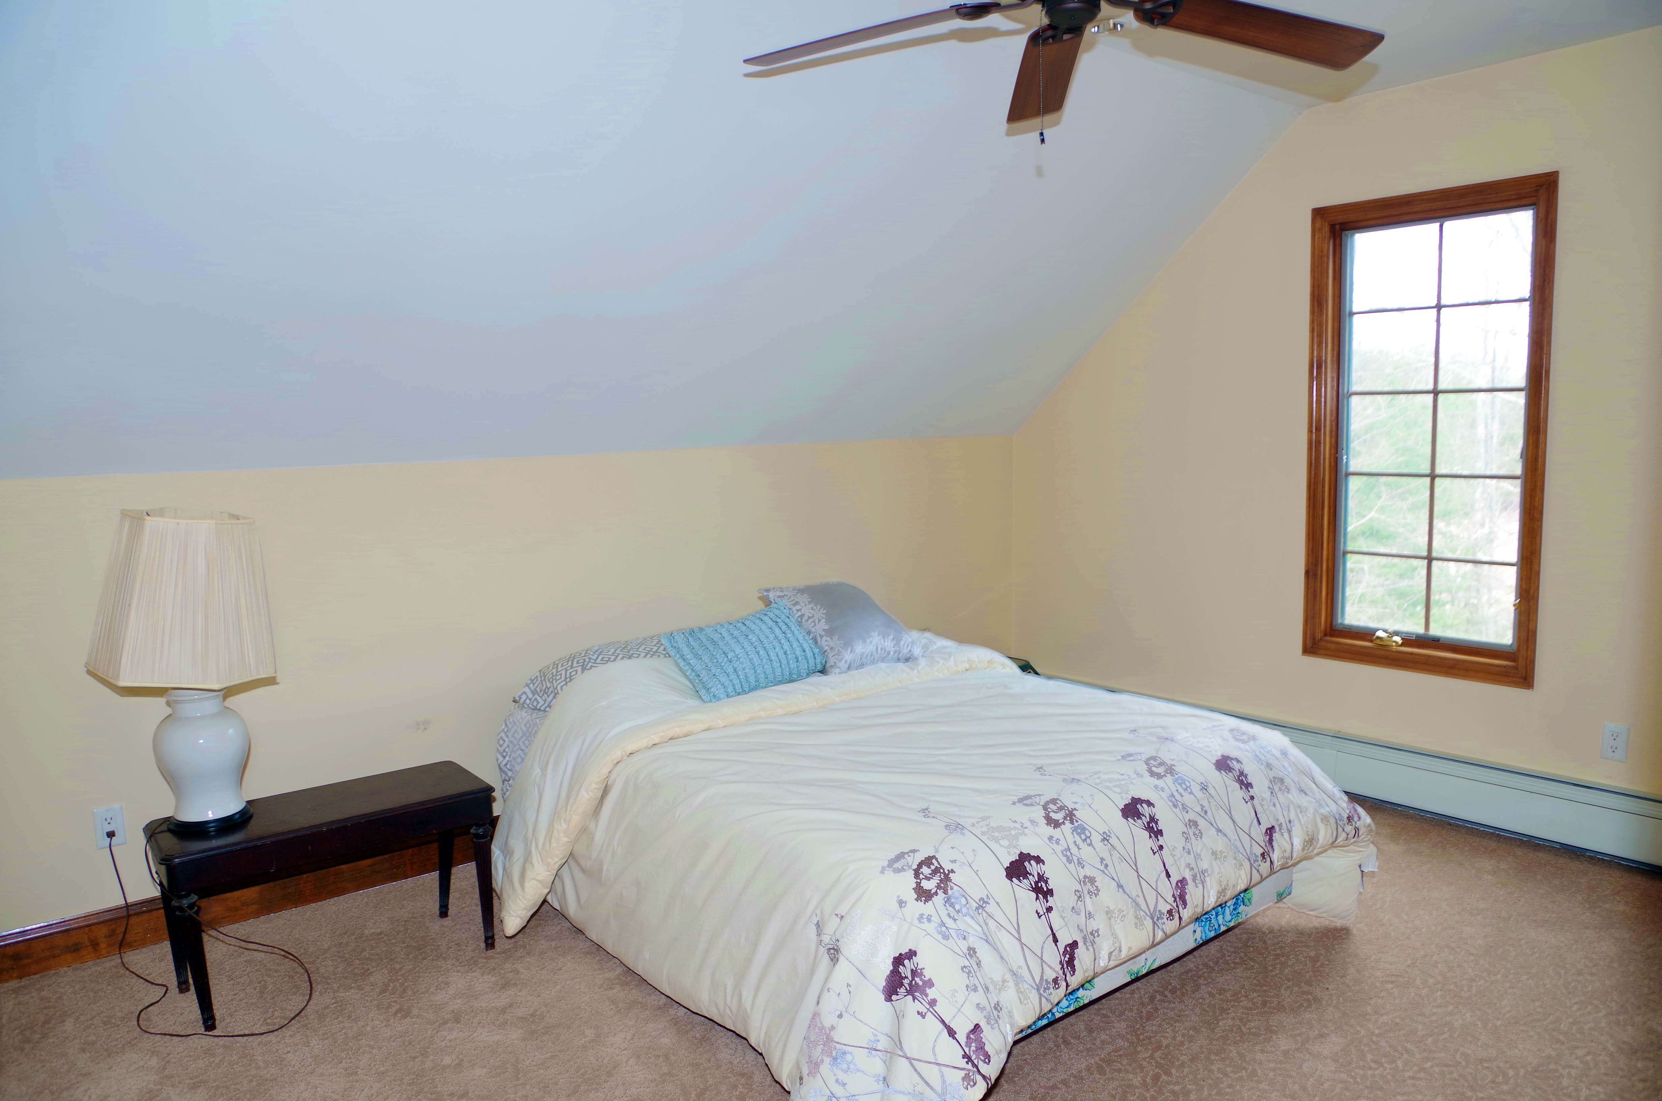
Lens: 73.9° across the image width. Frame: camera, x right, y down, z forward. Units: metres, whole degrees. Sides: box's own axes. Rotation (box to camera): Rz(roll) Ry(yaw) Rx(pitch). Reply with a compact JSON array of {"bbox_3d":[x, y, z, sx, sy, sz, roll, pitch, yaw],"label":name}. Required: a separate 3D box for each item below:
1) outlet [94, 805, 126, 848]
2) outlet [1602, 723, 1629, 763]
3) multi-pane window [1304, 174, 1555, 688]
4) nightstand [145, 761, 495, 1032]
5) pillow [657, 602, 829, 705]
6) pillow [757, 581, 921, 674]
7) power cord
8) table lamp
[{"bbox_3d":[-2.043,0.785,3.136,0.070,0.115,0.010,-7,8,-38],"label":"outlet"},{"bbox_3d":[2.470,0.605,3.484,0.010,0.115,0.070,-7,8,-38],"label":"outlet"},{"bbox_3d":[2.065,-0.397,3.881,0.080,1.665,0.800,-7,8,-38],"label":"multi-pane window"},{"bbox_3d":[-1.364,0.923,3.025,0.800,0.465,0.340,-7,8,-38],"label":"nightstand"},{"bbox_3d":[-0.284,0.335,3.714,0.510,0.120,0.310,-13,53,-40],"label":"pillow"},{"bbox_3d":[0.040,0.263,3.997,0.460,0.140,0.440,-5,43,-44],"label":"pillow"},{"bbox_3d":[-1.663,0.935,2.968,0.410,0.480,0.740,-7,8,-38],"label":"power cord"},{"bbox_3d":[-1.645,0.311,2.853,0.420,0.810,0.385,-4,7,-21],"label":"table lamp"}]

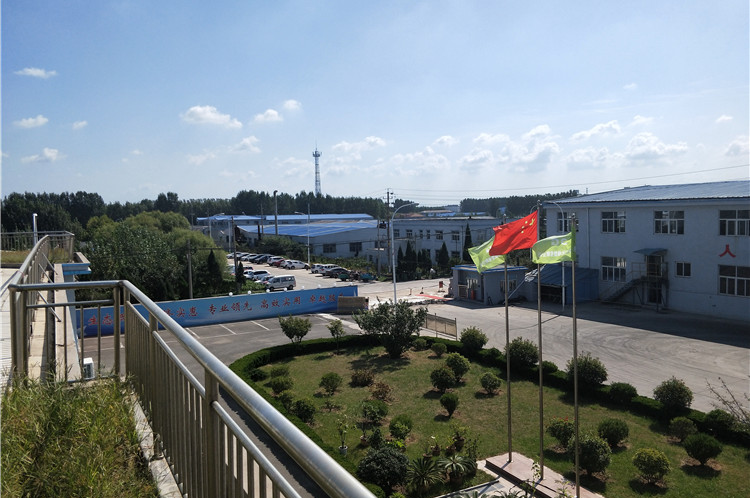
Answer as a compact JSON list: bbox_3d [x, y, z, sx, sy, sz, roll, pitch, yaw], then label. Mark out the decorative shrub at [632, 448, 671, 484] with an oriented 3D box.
[{"bbox_3d":[9.310,7.313,18.165,1.135,1.146,1.135,-2,4,0],"label":"decorative shrub"}]

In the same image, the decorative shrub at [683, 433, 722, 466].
[{"bbox_3d":[11.758,7.204,19.424,1.270,1.120,1.270,-1,4,0],"label":"decorative shrub"}]

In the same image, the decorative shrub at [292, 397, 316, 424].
[{"bbox_3d":[-3.221,7.332,24.559,1.057,1.057,1.057,-2,4,0],"label":"decorative shrub"}]

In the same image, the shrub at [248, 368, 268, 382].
[{"bbox_3d":[-6.537,7.030,30.450,1.100,0.800,1.100,-1,4,0],"label":"shrub"}]

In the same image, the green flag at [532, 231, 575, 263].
[{"bbox_3d":[5.746,-0.112,17.384,1.400,1.150,0.350,0,4,16],"label":"green flag"}]

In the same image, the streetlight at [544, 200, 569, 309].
[{"bbox_3d":[16.015,0.639,47.828,2.050,9.697,0.300,-3,4,-25],"label":"streetlight"}]

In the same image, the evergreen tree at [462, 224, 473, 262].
[{"bbox_3d":[14.782,0.052,85.681,1.850,8.011,1.850,0,4,10],"label":"evergreen tree"}]

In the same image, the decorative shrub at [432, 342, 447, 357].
[{"bbox_3d":[4.220,6.590,35.500,0.970,0.880,0.970,-1,4,0],"label":"decorative shrub"}]

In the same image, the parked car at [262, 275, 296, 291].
[{"bbox_3d":[-12.120,4.296,68.094,3.950,1.880,1.600,-3,4,-25],"label":"parked car"}]

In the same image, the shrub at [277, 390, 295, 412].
[{"bbox_3d":[-4.064,7.068,25.176,0.838,1.046,0.838,-1,4,0],"label":"shrub"}]

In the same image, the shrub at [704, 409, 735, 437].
[{"bbox_3d":[13.474,6.830,21.132,1.173,1.161,1.173,-1,4,0],"label":"shrub"}]

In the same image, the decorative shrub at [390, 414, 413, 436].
[{"bbox_3d":[1.112,7.392,22.580,0.979,0.920,0.979,-2,4,0],"label":"decorative shrub"}]

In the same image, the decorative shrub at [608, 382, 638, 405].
[{"bbox_3d":[12.756,7.389,27.769,1.515,1.039,1.469,1,4,25],"label":"decorative shrub"}]

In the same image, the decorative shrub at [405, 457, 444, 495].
[{"bbox_3d":[1.670,7.660,18.400,1.300,1.050,1.300,-1,4,0],"label":"decorative shrub"}]

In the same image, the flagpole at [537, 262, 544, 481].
[{"bbox_3d":[5.564,3.140,18.213,0.120,9.480,0.120,-2,4,0],"label":"flagpole"}]

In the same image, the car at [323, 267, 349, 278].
[{"bbox_3d":[-5.736,3.943,87.500,4.500,1.470,1.780,-3,5,-31],"label":"car"}]

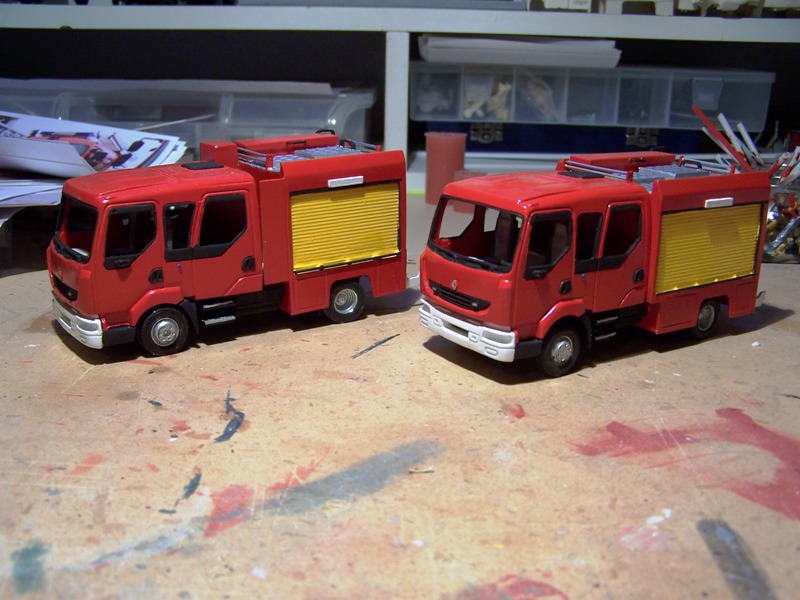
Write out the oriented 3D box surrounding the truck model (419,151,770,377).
[{"bbox_3d":[0.076,-0.020,0.344,0.135,0.070,0.059,-9,19,-31],"label":"truck model"}]

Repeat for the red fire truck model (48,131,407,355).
[{"bbox_3d":[-0.068,-0.027,0.355,0.137,0.074,0.059,-10,20,-34],"label":"red fire truck model"}]

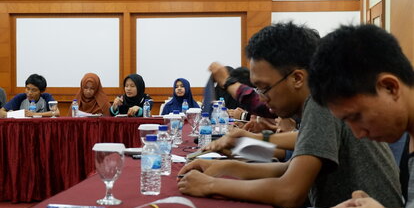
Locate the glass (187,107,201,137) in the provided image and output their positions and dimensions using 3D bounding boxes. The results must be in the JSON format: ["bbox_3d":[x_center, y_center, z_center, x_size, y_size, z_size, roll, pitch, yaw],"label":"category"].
[{"bbox_3d":[-0.078,0.114,4.580,0.084,0.160,0.084,0,2,5],"label":"glass"}]

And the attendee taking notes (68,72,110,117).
[{"bbox_3d":[-1.157,0.286,7.420,0.480,1.190,0.750,0,2,3],"label":"attendee taking notes"}]

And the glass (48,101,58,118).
[{"bbox_3d":[-1.458,0.047,7.100,0.084,0.160,0.084,0,2,5],"label":"glass"}]

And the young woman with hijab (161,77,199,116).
[{"bbox_3d":[-0.277,0.295,7.800,0.470,1.150,0.750,0,2,9],"label":"young woman with hijab"}]

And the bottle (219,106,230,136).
[{"bbox_3d":[0.112,0.106,4.690,0.058,0.170,0.058,0,2,5],"label":"bottle"}]

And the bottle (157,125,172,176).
[{"bbox_3d":[-0.148,0.162,2.580,0.058,0.170,0.058,0,2,5],"label":"bottle"}]

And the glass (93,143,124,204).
[{"bbox_3d":[-0.266,0.182,2.030,0.084,0.160,0.084,0,2,5],"label":"glass"}]

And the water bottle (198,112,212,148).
[{"bbox_3d":[-0.007,0.133,3.680,0.058,0.170,0.058,0,2,5],"label":"water bottle"}]

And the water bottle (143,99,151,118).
[{"bbox_3d":[-0.569,0.043,7.080,0.058,0.170,0.058,0,2,5],"label":"water bottle"}]

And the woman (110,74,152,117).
[{"bbox_3d":[-0.750,0.291,7.420,0.480,1.180,0.750,0,2,11],"label":"woman"}]

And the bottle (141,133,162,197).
[{"bbox_3d":[-0.160,0.174,2.160,0.058,0.170,0.058,0,2,5],"label":"bottle"}]

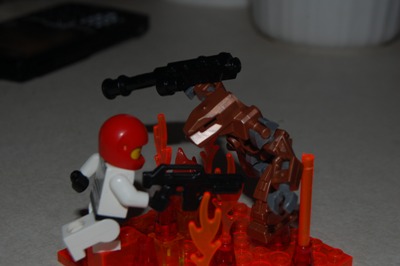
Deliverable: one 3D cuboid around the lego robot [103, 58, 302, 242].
[{"bbox_3d":[0.001,0.010,0.226,0.054,0.059,0.028,-11,26,-24],"label":"lego robot"}]

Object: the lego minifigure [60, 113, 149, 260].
[{"bbox_3d":[-0.025,0.016,0.214,0.026,0.041,0.022,-4,24,-10],"label":"lego minifigure"}]

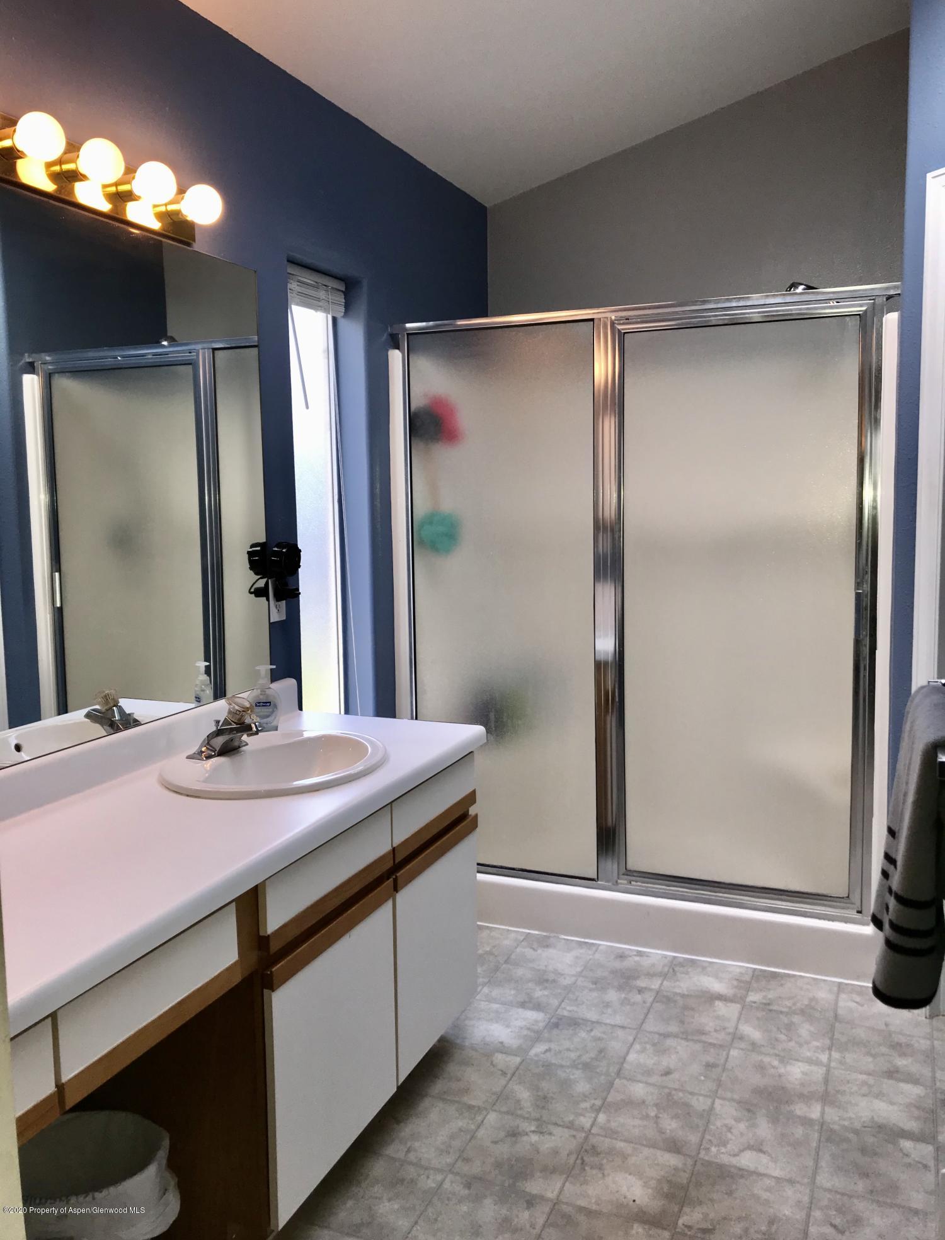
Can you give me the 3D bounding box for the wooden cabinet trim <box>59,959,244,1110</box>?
[{"bbox_3d":[-0.461,0.592,1.496,0.021,0.037,0.385,2,8,23],"label":"wooden cabinet trim"}]

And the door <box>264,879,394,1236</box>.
[{"bbox_3d":[-0.263,0.837,2.000,0.018,0.439,0.459,2,8,23],"label":"door"}]

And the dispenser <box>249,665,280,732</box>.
[{"bbox_3d":[-0.529,0.200,2.595,0.081,0.168,0.048,-2,7,-7],"label":"dispenser"}]

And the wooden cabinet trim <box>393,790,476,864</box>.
[{"bbox_3d":[-0.088,0.474,2.380,0.021,0.038,0.451,2,8,23],"label":"wooden cabinet trim"}]

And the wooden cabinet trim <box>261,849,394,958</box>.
[{"bbox_3d":[-0.266,0.530,1.959,0.021,0.038,0.461,2,8,23],"label":"wooden cabinet trim"}]

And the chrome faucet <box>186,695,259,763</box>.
[{"bbox_3d":[-0.550,0.238,2.318,0.149,0.131,0.153,2,8,23],"label":"chrome faucet"}]

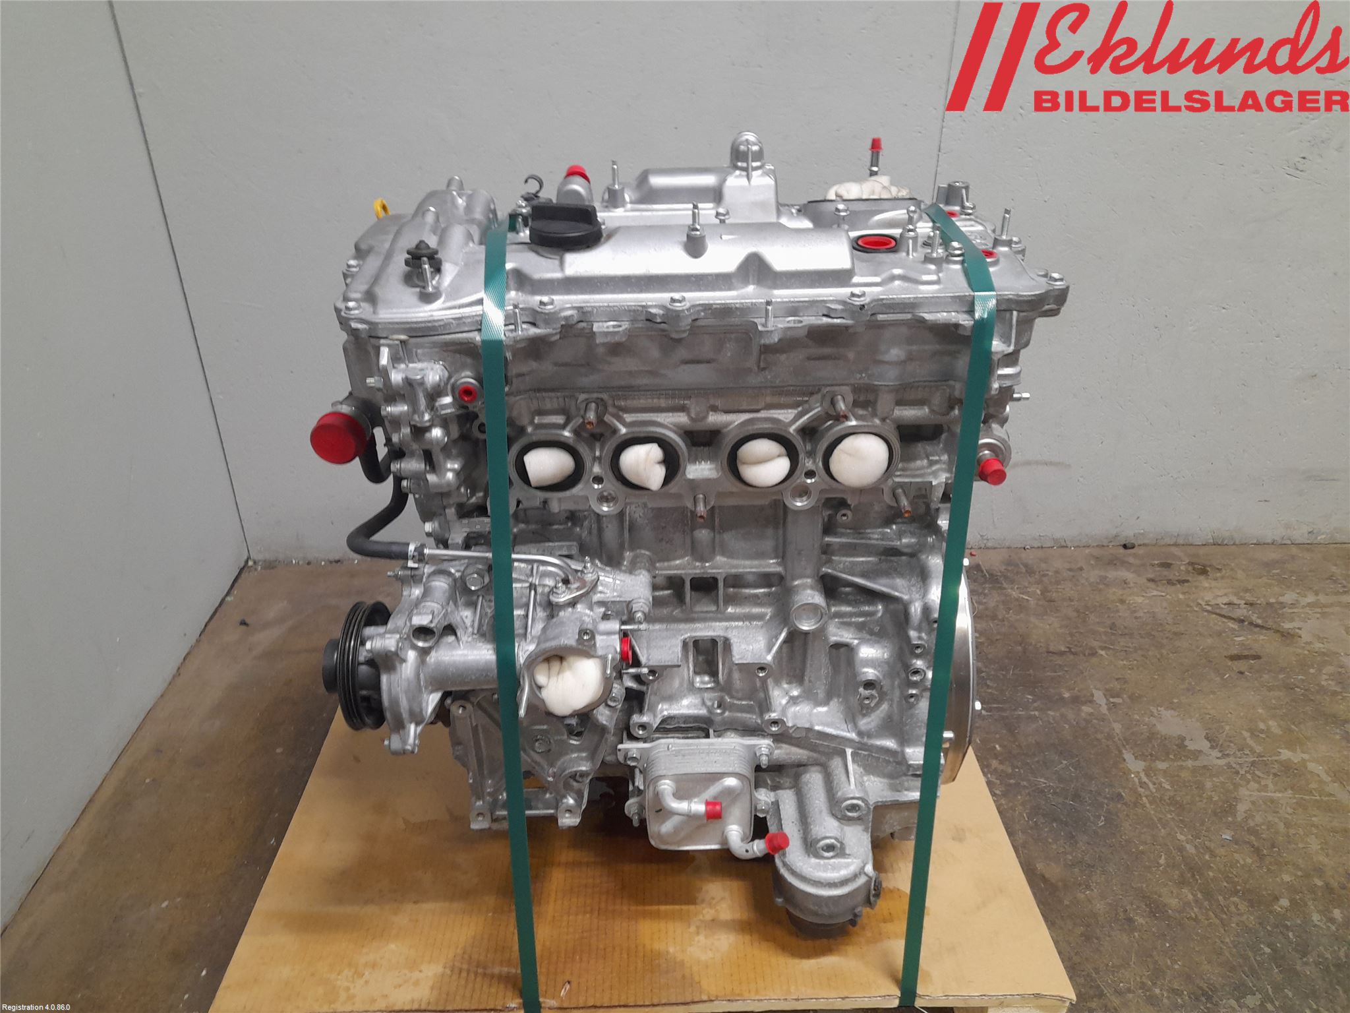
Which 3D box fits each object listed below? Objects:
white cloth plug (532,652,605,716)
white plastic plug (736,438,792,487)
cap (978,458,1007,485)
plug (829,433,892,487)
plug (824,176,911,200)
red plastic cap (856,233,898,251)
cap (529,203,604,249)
[{"bbox_3d":[-0.091,0.151,0.830,0.064,0.058,0.050,-1,29,-3],"label":"white cloth plug"},{"bbox_3d":[0.072,-0.036,0.795,0.045,0.042,0.040,-1,29,-3],"label":"white plastic plug"},{"bbox_3d":[0.260,-0.028,0.800,0.020,0.020,0.019,-4,31,-8],"label":"cap"},{"bbox_3d":[0.150,-0.038,0.790,0.050,0.046,0.042,-1,29,-3],"label":"plug"},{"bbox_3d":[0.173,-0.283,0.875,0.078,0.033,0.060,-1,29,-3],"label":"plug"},{"bbox_3d":[0.164,-0.213,0.790,0.033,0.013,0.033,0,32,0],"label":"red plastic cap"},{"bbox_3d":[-0.088,-0.229,0.790,0.059,0.029,0.059,-1,32,-3],"label":"cap"}]

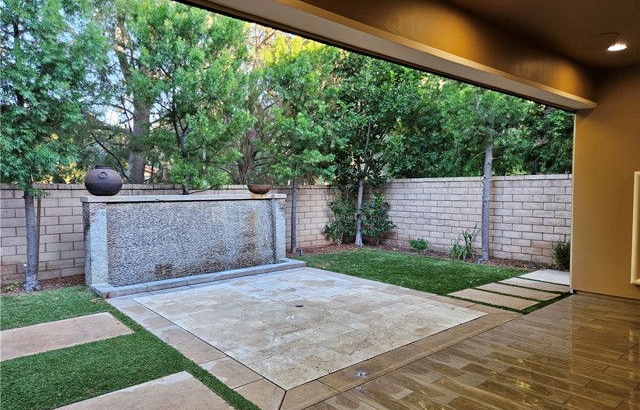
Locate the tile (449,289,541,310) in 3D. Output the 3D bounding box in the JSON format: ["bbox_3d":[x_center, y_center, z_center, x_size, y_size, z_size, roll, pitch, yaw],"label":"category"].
[{"bbox_3d":[2.389,1.324,5.894,0.588,0.050,1.040,-2,3,-40],"label":"tile"}]

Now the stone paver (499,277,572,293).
[{"bbox_3d":[3.447,1.290,6.711,0.540,0.050,1.006,-2,3,-40],"label":"stone paver"}]

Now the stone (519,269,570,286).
[{"bbox_3d":[4.136,1.266,7.268,1.064,0.050,1.018,-2,3,-40],"label":"stone"}]

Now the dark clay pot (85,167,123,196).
[{"bbox_3d":[-3.454,-0.377,6.797,0.536,0.476,0.536,-2,3,-40],"label":"dark clay pot"}]

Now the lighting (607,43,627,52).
[{"bbox_3d":[3.368,-1.801,4.821,0.180,0.040,0.180,-2,3,-40],"label":"lighting"}]

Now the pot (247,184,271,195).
[{"bbox_3d":[-1.235,-0.317,8.697,0.506,0.213,0.506,0,2,0],"label":"pot"}]

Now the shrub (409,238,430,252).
[{"bbox_3d":[2.502,0.948,10.691,0.430,0.360,0.470,0,2,0],"label":"shrub"}]

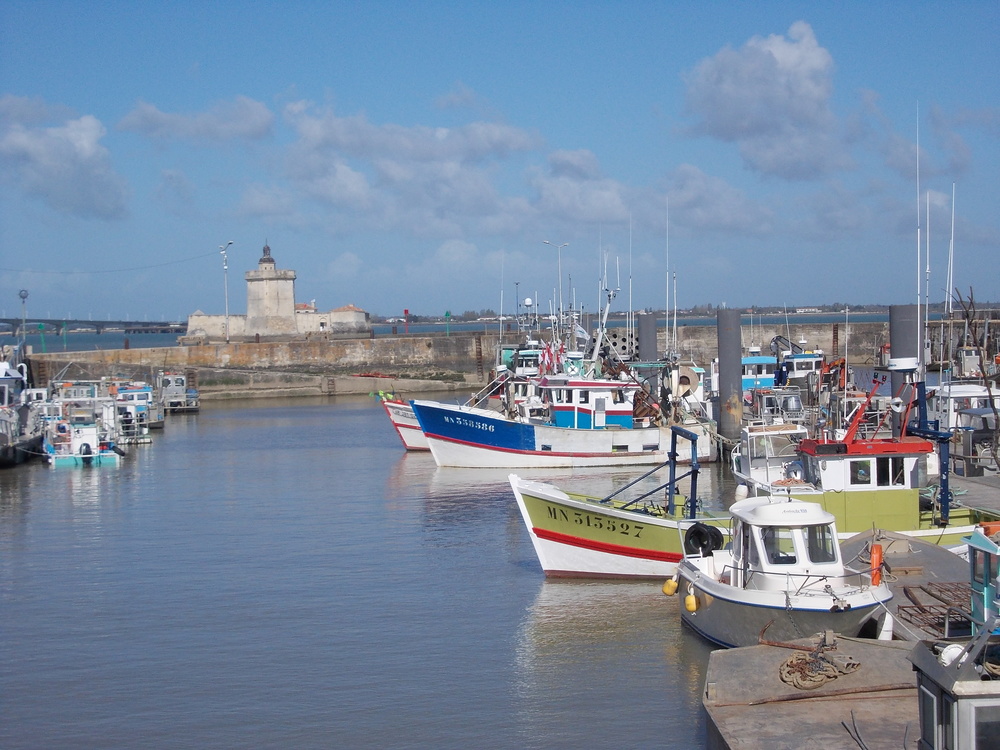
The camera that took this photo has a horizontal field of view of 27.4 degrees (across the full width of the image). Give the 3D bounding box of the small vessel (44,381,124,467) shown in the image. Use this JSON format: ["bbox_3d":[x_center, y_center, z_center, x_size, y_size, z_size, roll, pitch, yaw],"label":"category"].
[{"bbox_3d":[-16.975,1.869,84.200,2.950,3.300,7.000,-2,2,-11],"label":"small vessel"}]

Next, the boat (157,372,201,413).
[{"bbox_3d":[-20.690,0.928,132.000,2.650,2.650,7.000,-2,2,-10],"label":"boat"}]

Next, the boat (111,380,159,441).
[{"bbox_3d":[-17.648,1.680,98.500,2.200,2.900,7.000,-2,2,-11],"label":"boat"}]

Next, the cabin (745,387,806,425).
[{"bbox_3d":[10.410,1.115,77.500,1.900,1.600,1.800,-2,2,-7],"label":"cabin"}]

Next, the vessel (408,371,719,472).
[{"bbox_3d":[2.384,1.551,75.800,11.200,3.500,3.900,-1,2,3],"label":"vessel"}]

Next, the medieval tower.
[{"bbox_3d":[-66.508,-25.089,597.000,15.000,26.900,14.500,-2,2,-6],"label":"medieval tower"}]

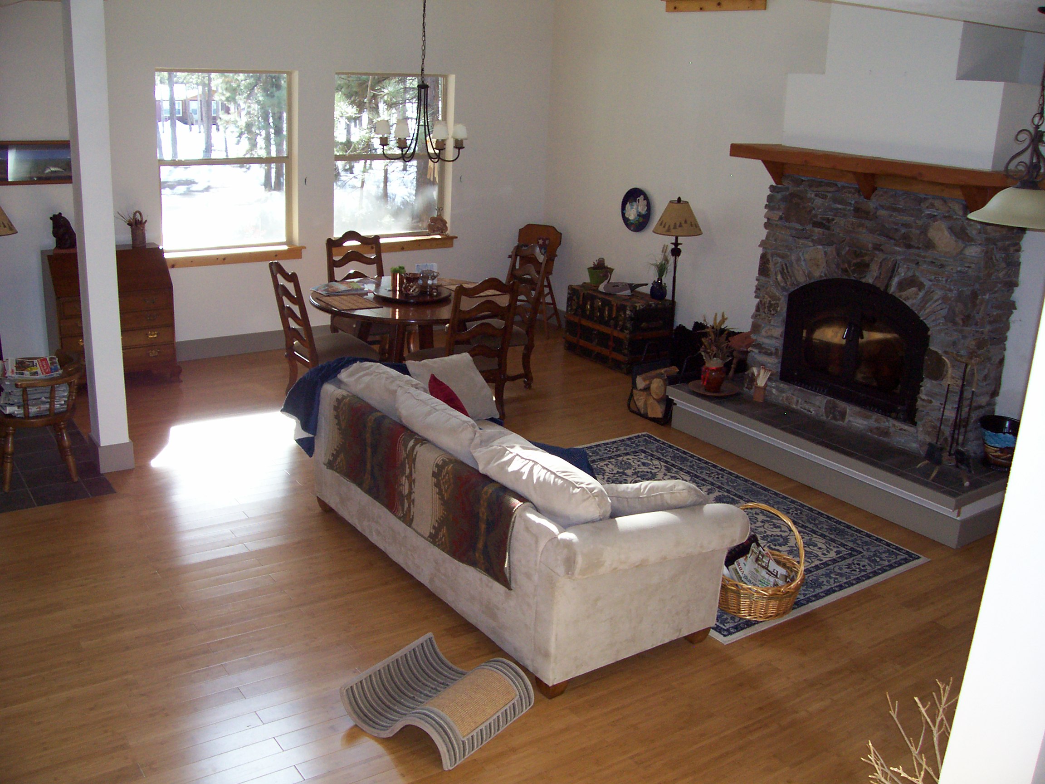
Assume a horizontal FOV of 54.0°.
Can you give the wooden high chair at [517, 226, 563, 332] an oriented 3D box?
[{"bbox_3d":[0.137,-1.077,9.849,0.460,1.003,0.530,9,18,17],"label":"wooden high chair"}]

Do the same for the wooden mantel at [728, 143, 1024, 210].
[{"bbox_3d":[2.174,-1.332,6.390,0.427,0.268,2.006,-9,21,-34],"label":"wooden mantel"}]

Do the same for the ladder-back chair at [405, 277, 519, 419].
[{"bbox_3d":[-0.426,-0.344,7.597,0.526,1.072,0.596,-11,22,-39],"label":"ladder-back chair"}]

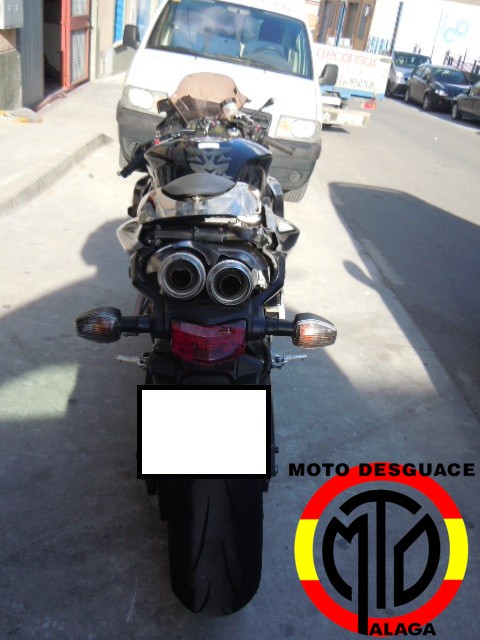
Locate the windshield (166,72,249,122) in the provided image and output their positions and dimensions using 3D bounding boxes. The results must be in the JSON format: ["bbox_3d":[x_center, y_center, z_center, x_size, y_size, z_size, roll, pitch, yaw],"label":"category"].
[{"bbox_3d":[-0.125,-0.863,2.160,0.305,0.210,0.330,-1,26,-3],"label":"windshield"}]

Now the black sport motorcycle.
[{"bbox_3d":[-0.085,-0.194,1.847,0.660,1.120,2.040,-1,25,-3],"label":"black sport motorcycle"}]

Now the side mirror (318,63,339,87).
[{"bbox_3d":[0.783,-2.153,4.880,0.160,0.185,0.115,7,26,-2],"label":"side mirror"}]

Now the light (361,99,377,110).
[{"bbox_3d":[2.247,-3.765,9.700,0.250,0.170,0.100,5,26,-7],"label":"light"}]

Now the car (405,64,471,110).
[{"bbox_3d":[7.554,-8.622,20.678,1.760,1.450,4.200,6,26,-4],"label":"car"}]

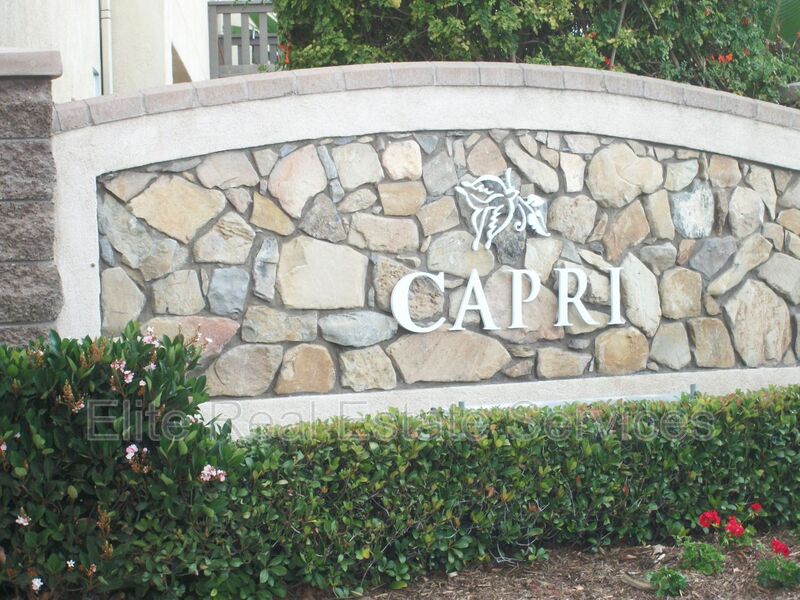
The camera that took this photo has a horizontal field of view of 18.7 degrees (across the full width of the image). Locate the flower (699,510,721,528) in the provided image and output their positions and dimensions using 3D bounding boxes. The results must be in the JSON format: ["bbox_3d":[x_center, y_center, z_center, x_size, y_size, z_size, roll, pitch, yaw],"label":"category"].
[{"bbox_3d":[1.116,0.791,8.750,0.079,0.065,0.072,-2,1,2],"label":"flower"}]

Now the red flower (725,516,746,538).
[{"bbox_3d":[1.199,0.816,8.700,0.072,0.079,0.070,-2,1,2],"label":"red flower"}]

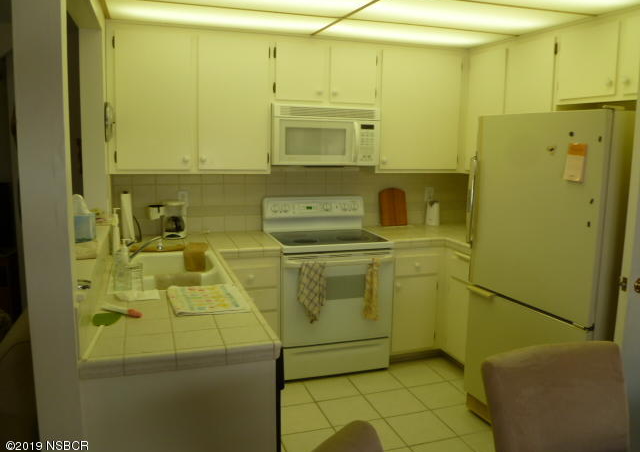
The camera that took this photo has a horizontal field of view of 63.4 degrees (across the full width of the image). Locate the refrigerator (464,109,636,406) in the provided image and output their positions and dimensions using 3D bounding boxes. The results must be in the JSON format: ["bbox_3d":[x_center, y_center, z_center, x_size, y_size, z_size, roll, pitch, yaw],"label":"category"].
[{"bbox_3d":[1.384,0.290,2.768,0.780,1.710,0.800,-3,9,-21],"label":"refrigerator"}]

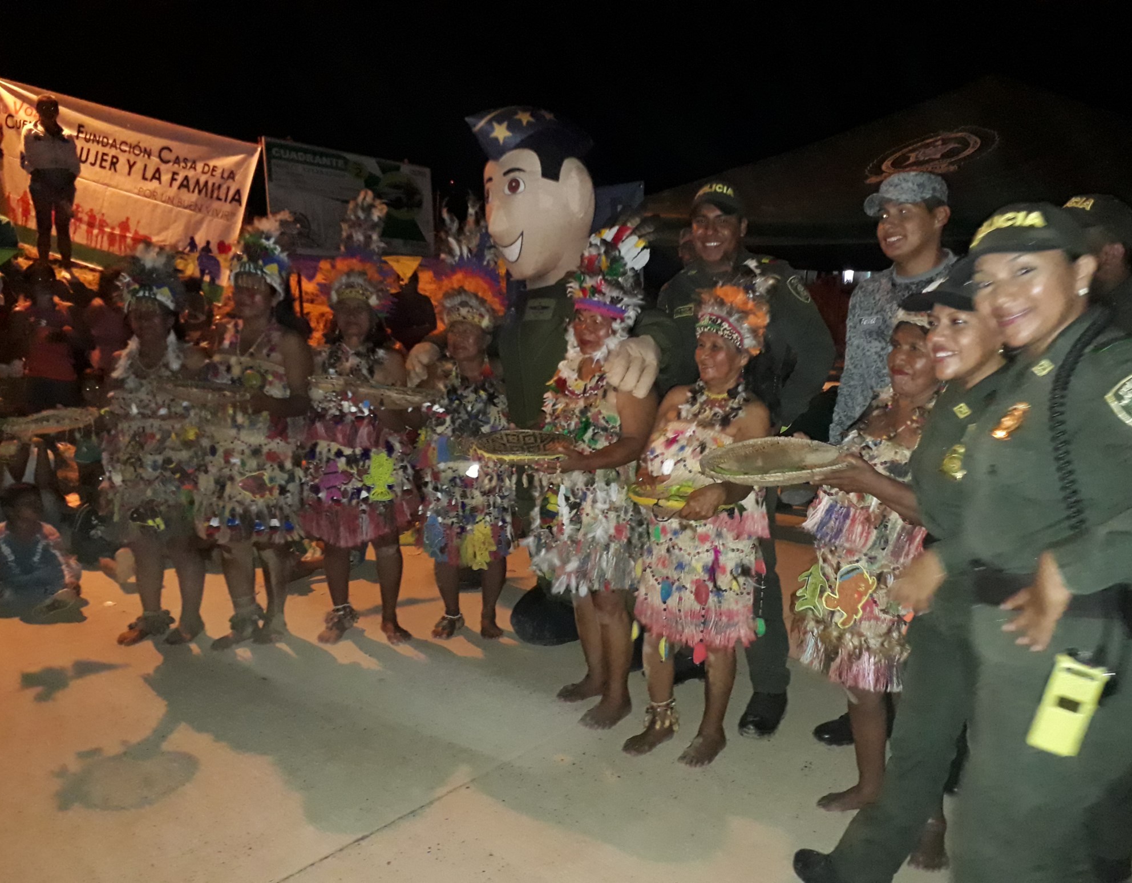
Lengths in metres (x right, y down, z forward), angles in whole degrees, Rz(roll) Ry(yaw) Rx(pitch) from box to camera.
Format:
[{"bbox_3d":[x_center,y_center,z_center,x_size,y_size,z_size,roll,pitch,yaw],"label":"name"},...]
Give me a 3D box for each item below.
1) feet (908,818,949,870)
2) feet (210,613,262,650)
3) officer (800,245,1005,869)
[{"bbox_3d":[0.998,1.079,2.518,0.090,0.100,0.215,7,15,25],"label":"feet"},{"bbox_3d":[-1.368,0.797,3.799,0.225,0.105,0.090,-9,15,-41],"label":"feet"},{"bbox_3d":[0.798,0.436,1.946,0.450,1.610,0.600,-11,17,-40],"label":"officer"}]

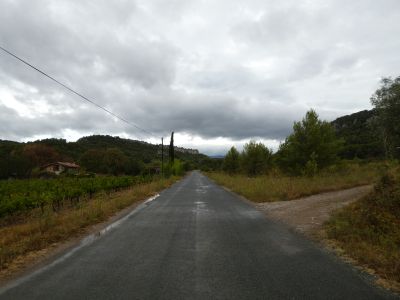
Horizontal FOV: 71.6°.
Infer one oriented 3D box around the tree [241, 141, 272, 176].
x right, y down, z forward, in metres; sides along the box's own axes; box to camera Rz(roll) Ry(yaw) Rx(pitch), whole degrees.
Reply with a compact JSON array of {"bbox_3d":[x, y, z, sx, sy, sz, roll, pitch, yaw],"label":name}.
[{"bbox_3d":[10.598,1.626,52.014,6.000,6.770,5.800,0,-4,0],"label":"tree"}]

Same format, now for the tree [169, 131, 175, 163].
[{"bbox_3d":[-6.795,0.686,66.115,1.500,10.510,1.500,0,-4,0],"label":"tree"}]

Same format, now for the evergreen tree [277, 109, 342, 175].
[{"bbox_3d":[16.659,-1.201,42.188,9.200,10.420,8.800,0,-4,0],"label":"evergreen tree"}]

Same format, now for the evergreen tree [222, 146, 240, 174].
[{"bbox_3d":[6.814,2.314,59.985,4.100,6.160,4.100,0,-4,0],"label":"evergreen tree"}]

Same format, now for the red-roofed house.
[{"bbox_3d":[-51.378,6.914,101.766,9.000,4.650,11.000,0,-4,3],"label":"red-roofed house"}]

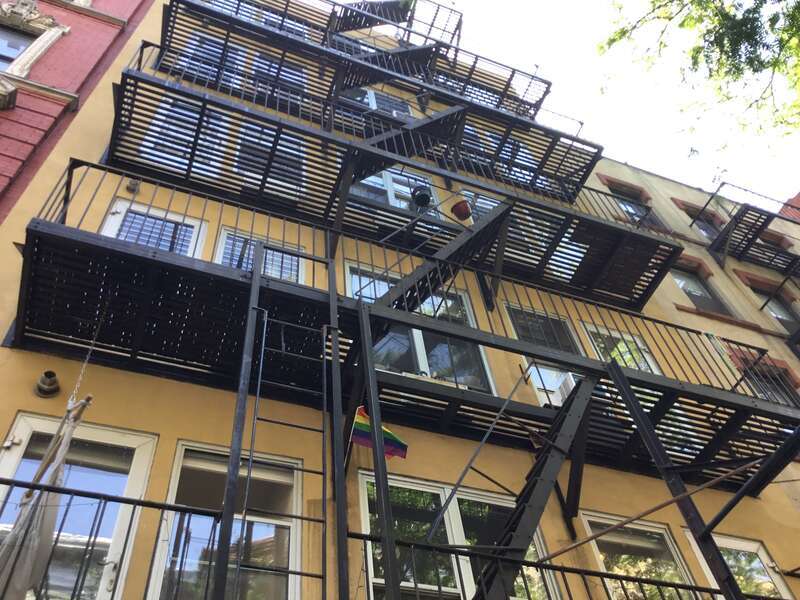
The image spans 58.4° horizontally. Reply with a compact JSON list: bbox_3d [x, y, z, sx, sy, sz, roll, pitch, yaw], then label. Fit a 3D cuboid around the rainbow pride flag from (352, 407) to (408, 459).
[{"bbox_3d":[-0.144,0.941,5.050,0.450,0.290,0.100,25,-27,-11],"label":"rainbow pride flag"}]

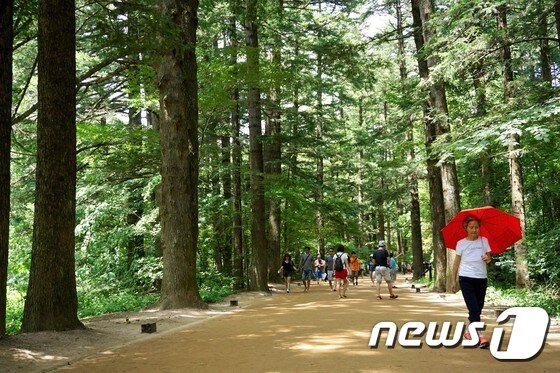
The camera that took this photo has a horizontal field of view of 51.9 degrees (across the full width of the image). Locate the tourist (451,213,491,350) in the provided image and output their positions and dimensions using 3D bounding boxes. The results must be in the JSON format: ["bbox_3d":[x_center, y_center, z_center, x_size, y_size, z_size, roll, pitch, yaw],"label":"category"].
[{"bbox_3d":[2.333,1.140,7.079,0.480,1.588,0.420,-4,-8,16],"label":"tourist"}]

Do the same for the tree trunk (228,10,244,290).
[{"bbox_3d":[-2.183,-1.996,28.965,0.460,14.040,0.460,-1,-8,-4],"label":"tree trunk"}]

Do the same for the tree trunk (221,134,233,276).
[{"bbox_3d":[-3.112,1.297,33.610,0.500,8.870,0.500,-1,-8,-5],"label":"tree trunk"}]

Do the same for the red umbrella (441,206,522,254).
[{"bbox_3d":[2.479,0.667,7.039,1.020,0.700,1.020,-3,-46,19],"label":"red umbrella"}]

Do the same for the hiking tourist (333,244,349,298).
[{"bbox_3d":[1.851,2.607,17.712,0.500,1.624,0.420,-3,-8,12],"label":"hiking tourist"}]

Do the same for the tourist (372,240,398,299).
[{"bbox_3d":[3.121,2.471,17.119,0.650,1.723,0.480,-3,-8,12],"label":"tourist"}]

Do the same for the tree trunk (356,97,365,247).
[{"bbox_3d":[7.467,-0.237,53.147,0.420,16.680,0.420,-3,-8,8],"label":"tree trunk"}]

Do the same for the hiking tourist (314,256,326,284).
[{"bbox_3d":[2.173,4.522,31.308,0.600,1.579,0.400,-3,-8,9],"label":"hiking tourist"}]

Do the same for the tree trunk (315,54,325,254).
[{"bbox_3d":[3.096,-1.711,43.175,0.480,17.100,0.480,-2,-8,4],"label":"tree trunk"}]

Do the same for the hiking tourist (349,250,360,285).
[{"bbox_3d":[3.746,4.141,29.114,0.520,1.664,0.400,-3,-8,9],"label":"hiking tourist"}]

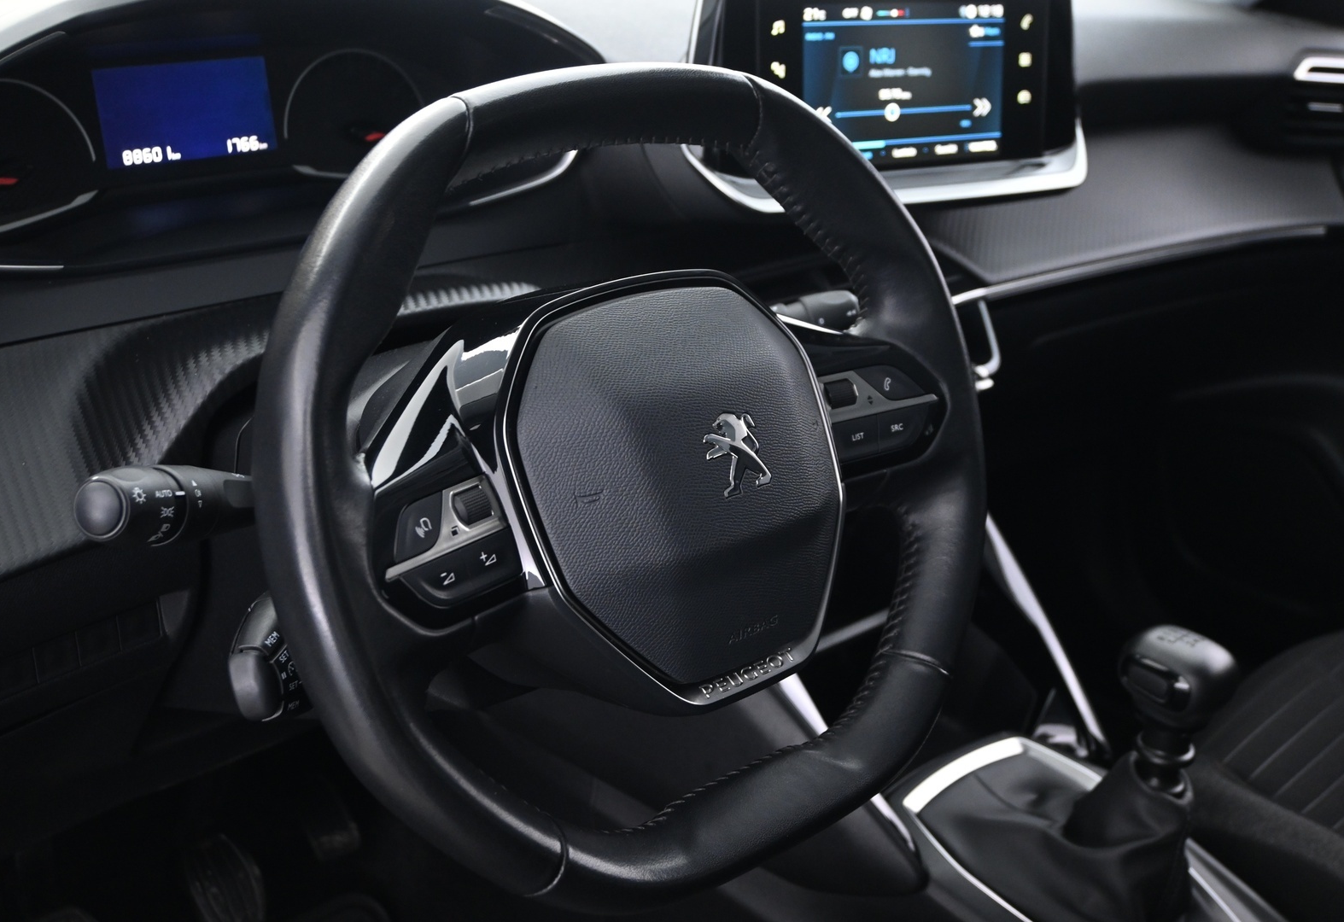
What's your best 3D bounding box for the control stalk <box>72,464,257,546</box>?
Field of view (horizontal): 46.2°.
[{"bbox_3d":[-0.173,0.015,0.627,0.031,0.031,0.125,-13,-6,41],"label":"control stalk"}]

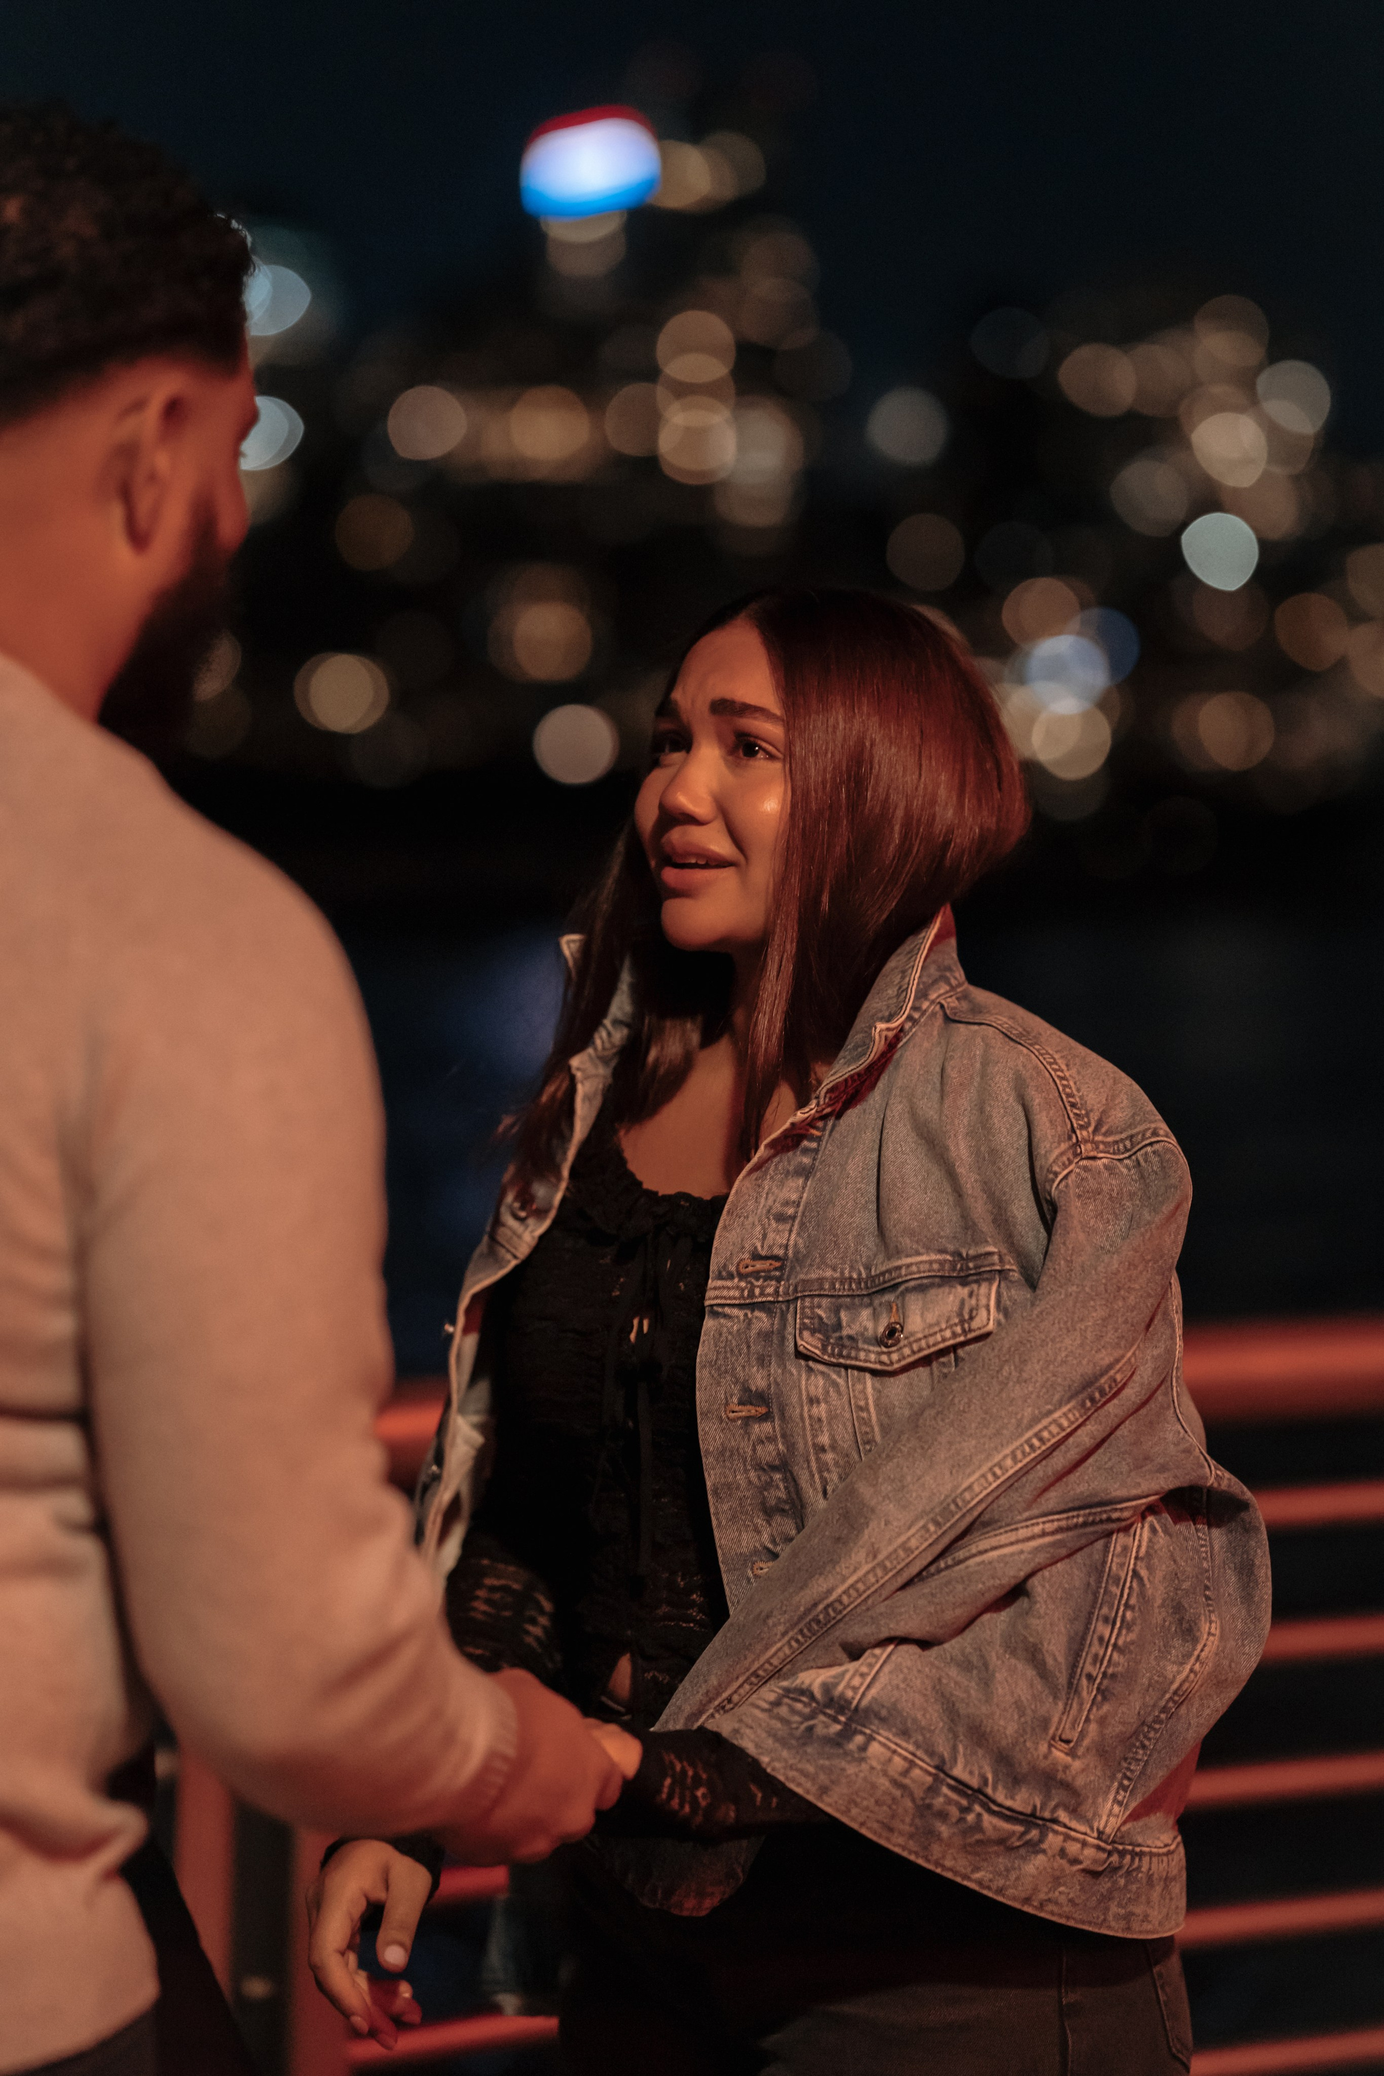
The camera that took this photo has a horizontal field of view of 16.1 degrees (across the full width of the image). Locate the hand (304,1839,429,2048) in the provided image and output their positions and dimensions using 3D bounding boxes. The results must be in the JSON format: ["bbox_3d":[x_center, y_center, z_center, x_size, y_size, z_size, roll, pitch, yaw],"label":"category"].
[{"bbox_3d":[-0.194,0.541,2.930,0.085,0.130,0.090,1,3,25],"label":"hand"}]

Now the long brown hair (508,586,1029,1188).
[{"bbox_3d":[0.048,-0.092,3.000,0.270,0.375,0.270,2,3,42],"label":"long brown hair"}]

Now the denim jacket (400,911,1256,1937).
[{"bbox_3d":[0.091,0.229,2.980,0.400,0.605,0.510,-3,4,-45],"label":"denim jacket"}]

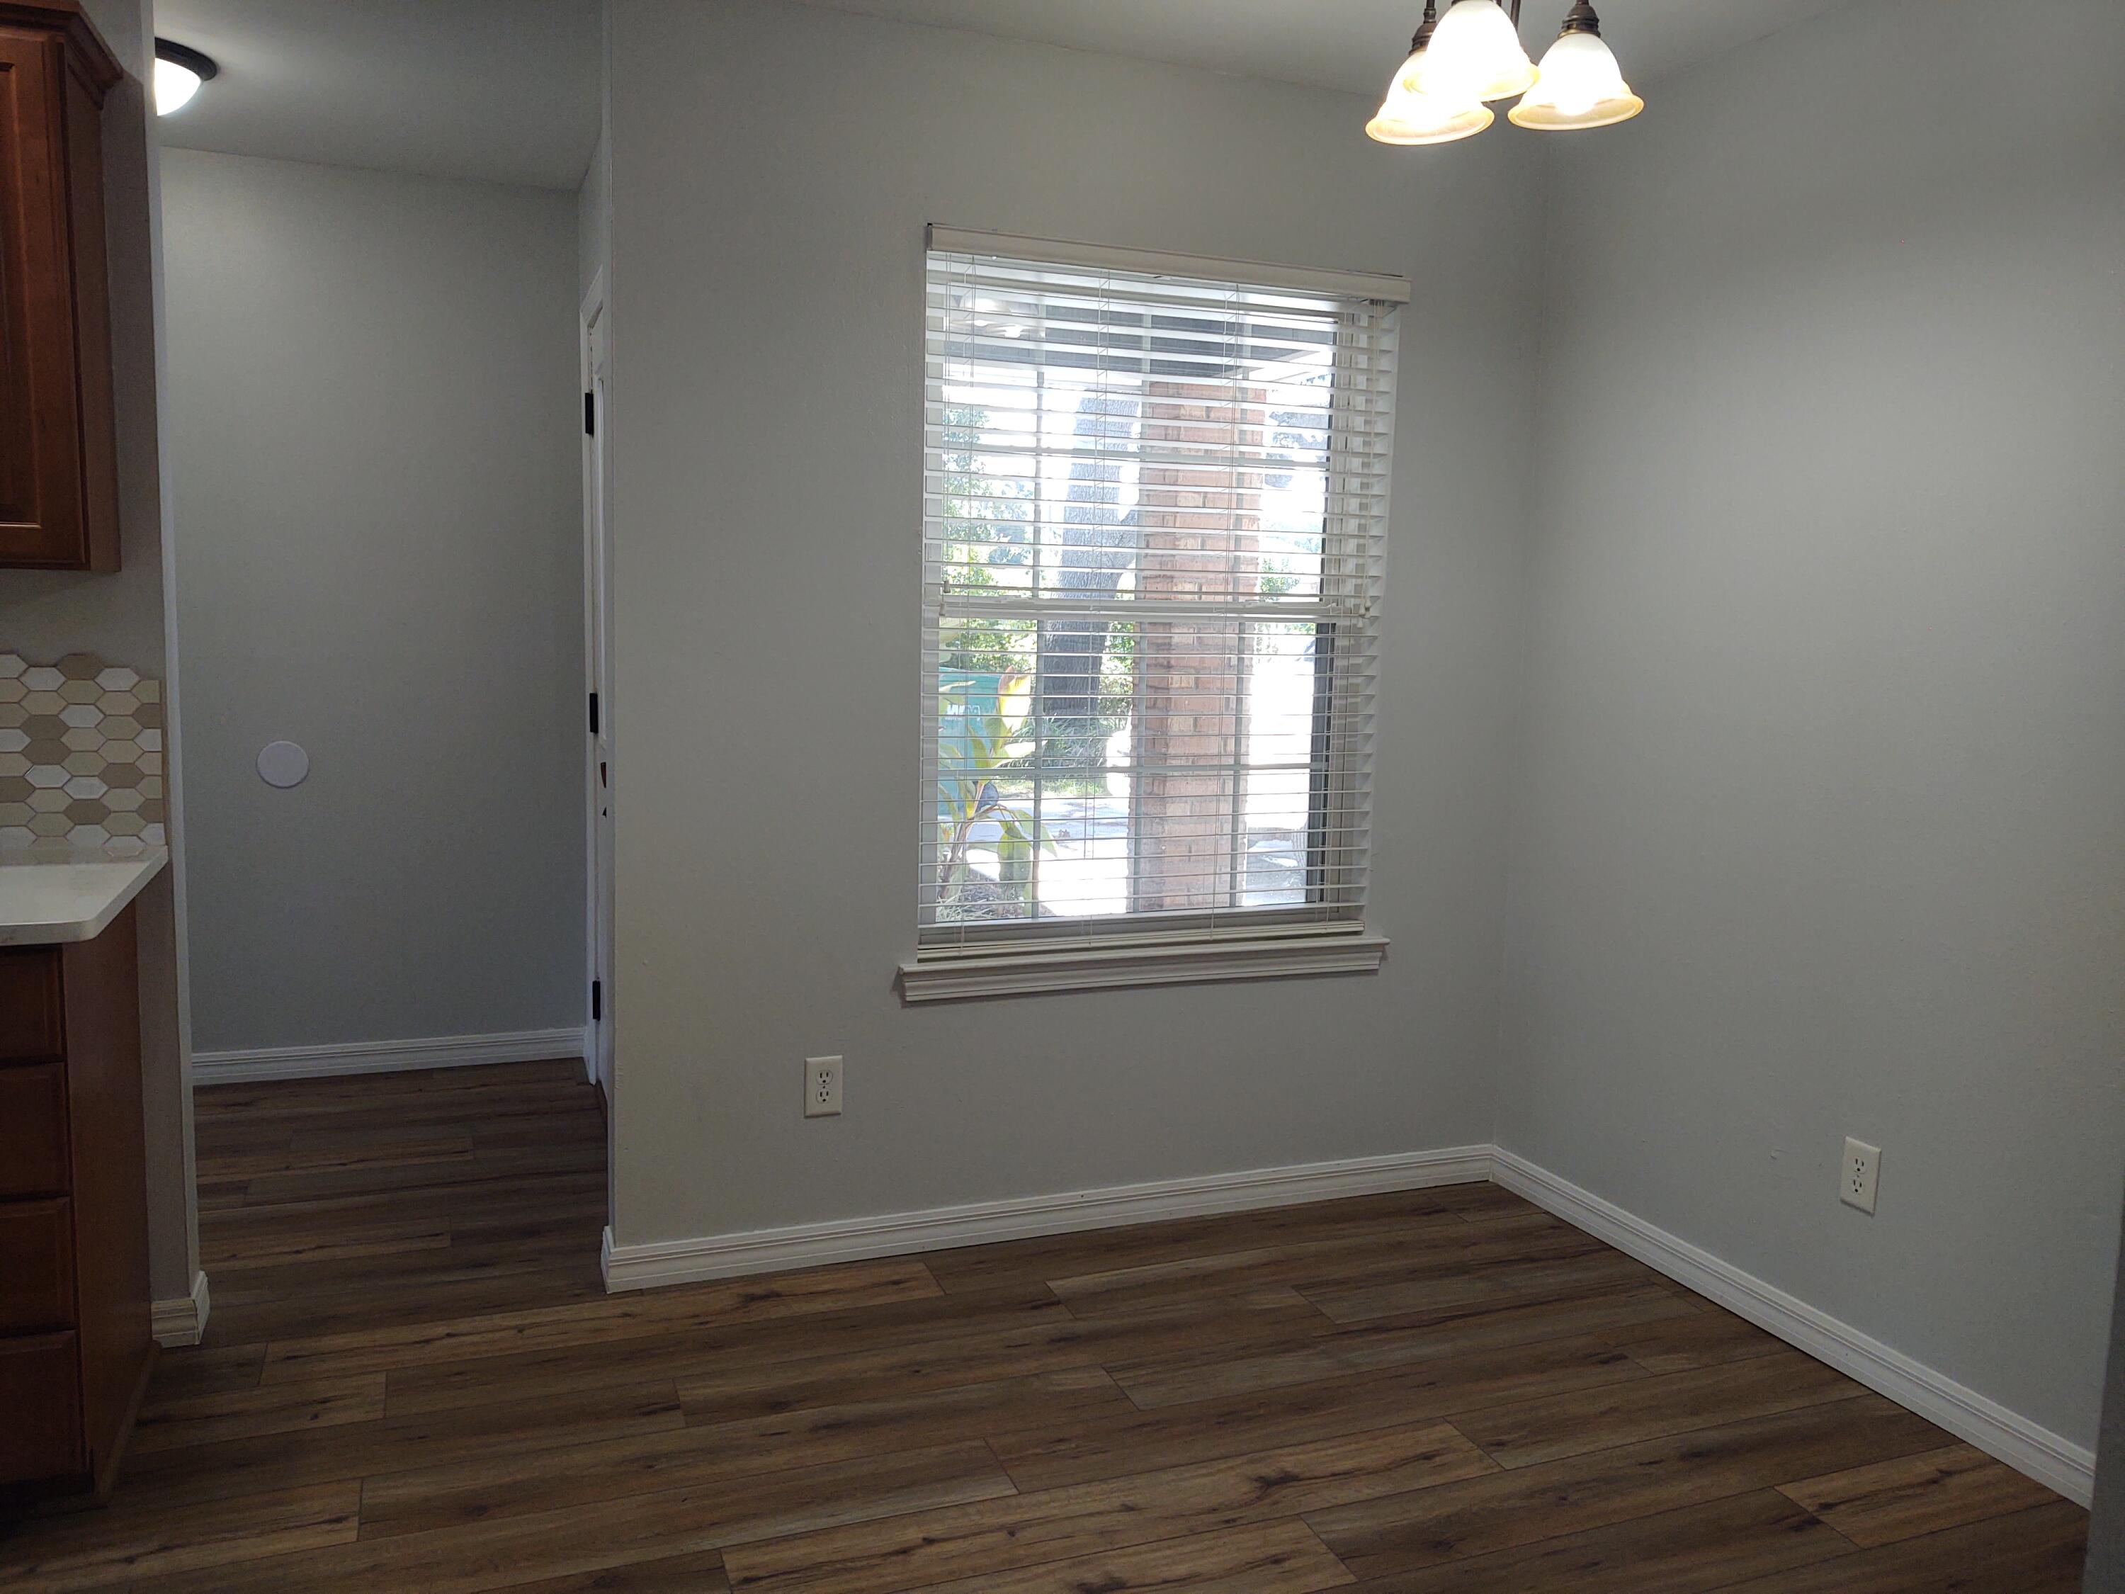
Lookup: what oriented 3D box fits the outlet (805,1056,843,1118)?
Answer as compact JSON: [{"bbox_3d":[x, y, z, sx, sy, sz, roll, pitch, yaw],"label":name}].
[{"bbox_3d":[-0.481,0.583,3.338,0.074,0.118,0.010,-1,7,-21],"label":"outlet"}]

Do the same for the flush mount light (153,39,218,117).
[{"bbox_3d":[-1.991,-1.501,3.470,0.380,0.130,0.380,-1,7,-21],"label":"flush mount light"}]

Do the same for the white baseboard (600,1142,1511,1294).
[{"bbox_3d":[0.073,0.899,3.593,2.058,0.088,0.017,-1,7,-21],"label":"white baseboard"}]

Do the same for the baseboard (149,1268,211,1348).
[{"bbox_3d":[-1.605,0.930,3.015,0.080,0.088,0.148,-1,7,-21],"label":"baseboard"}]

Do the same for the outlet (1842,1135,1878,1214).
[{"bbox_3d":[1.422,0.676,2.955,0.010,0.118,0.074,-1,7,-21],"label":"outlet"}]

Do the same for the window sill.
[{"bbox_3d":[0.192,0.363,3.610,1.139,0.074,0.110,-1,7,-21],"label":"window sill"}]

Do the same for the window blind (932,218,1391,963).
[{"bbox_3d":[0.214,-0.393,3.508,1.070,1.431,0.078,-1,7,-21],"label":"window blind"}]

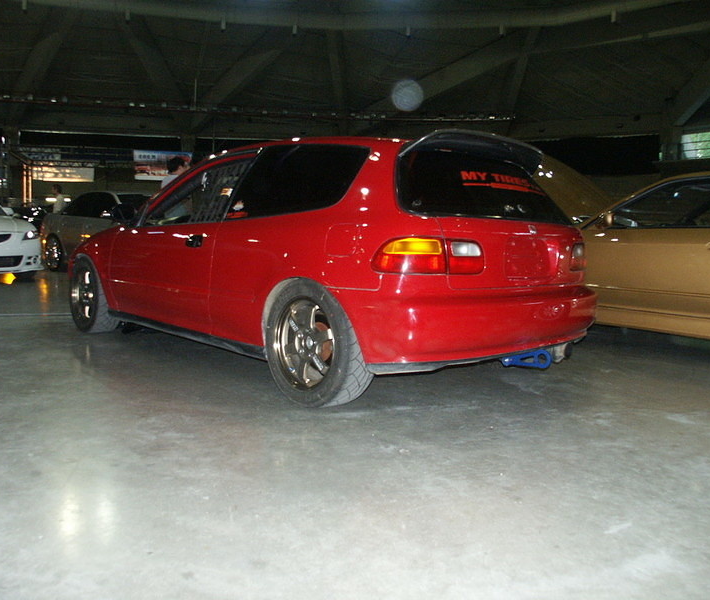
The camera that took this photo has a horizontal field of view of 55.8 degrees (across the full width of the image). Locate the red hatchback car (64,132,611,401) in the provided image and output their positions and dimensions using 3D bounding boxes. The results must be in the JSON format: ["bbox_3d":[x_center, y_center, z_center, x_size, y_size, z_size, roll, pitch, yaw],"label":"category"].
[{"bbox_3d":[-0.518,-0.334,4.480,1.720,1.320,4.080,-4,8,-43],"label":"red hatchback car"}]

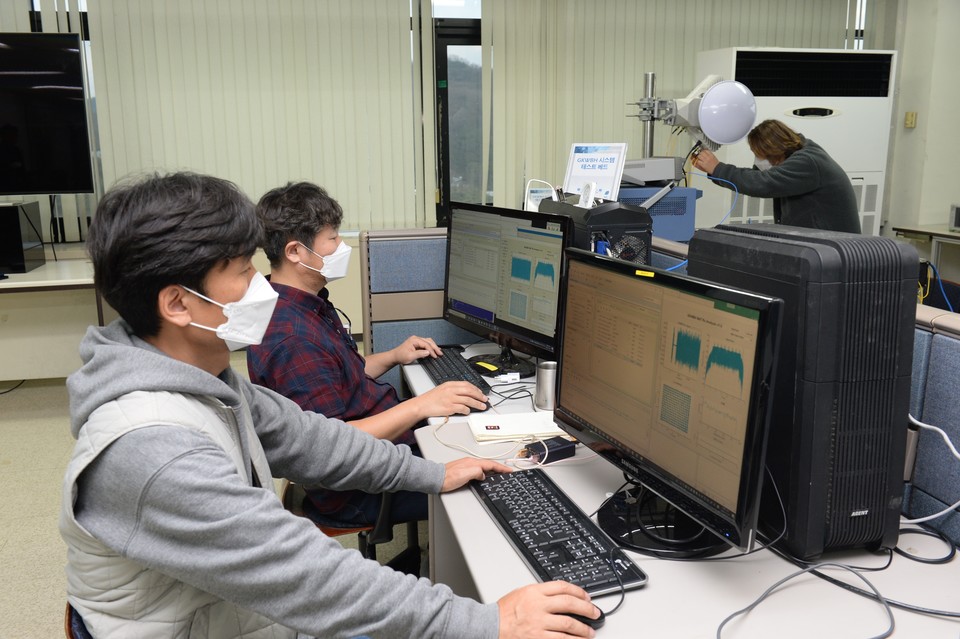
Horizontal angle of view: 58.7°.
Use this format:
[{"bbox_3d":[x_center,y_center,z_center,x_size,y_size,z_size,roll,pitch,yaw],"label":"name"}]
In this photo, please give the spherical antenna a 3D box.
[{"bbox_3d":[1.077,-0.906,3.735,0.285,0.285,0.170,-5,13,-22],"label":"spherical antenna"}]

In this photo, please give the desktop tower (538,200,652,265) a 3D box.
[{"bbox_3d":[0.354,-0.160,2.754,0.200,0.450,0.410,-4,13,-18],"label":"desktop tower"}]

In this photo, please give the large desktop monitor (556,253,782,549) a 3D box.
[{"bbox_3d":[0.304,0.127,1.411,0.200,0.455,0.575,-5,13,-21],"label":"large desktop monitor"}]

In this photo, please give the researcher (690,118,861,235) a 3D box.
[{"bbox_3d":[1.329,-0.179,3.922,0.760,1.440,0.520,1,12,7],"label":"researcher"}]

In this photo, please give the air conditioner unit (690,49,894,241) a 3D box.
[{"bbox_3d":[1.869,-0.669,5.229,1.080,1.840,0.430,-4,13,-15],"label":"air conditioner unit"}]

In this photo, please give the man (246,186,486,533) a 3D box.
[{"bbox_3d":[-0.282,0.292,2.190,0.650,1.273,0.540,-4,13,-18],"label":"man"}]

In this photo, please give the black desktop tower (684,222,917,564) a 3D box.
[{"bbox_3d":[0.530,0.092,1.484,0.180,0.488,0.410,-4,13,-17],"label":"black desktop tower"}]

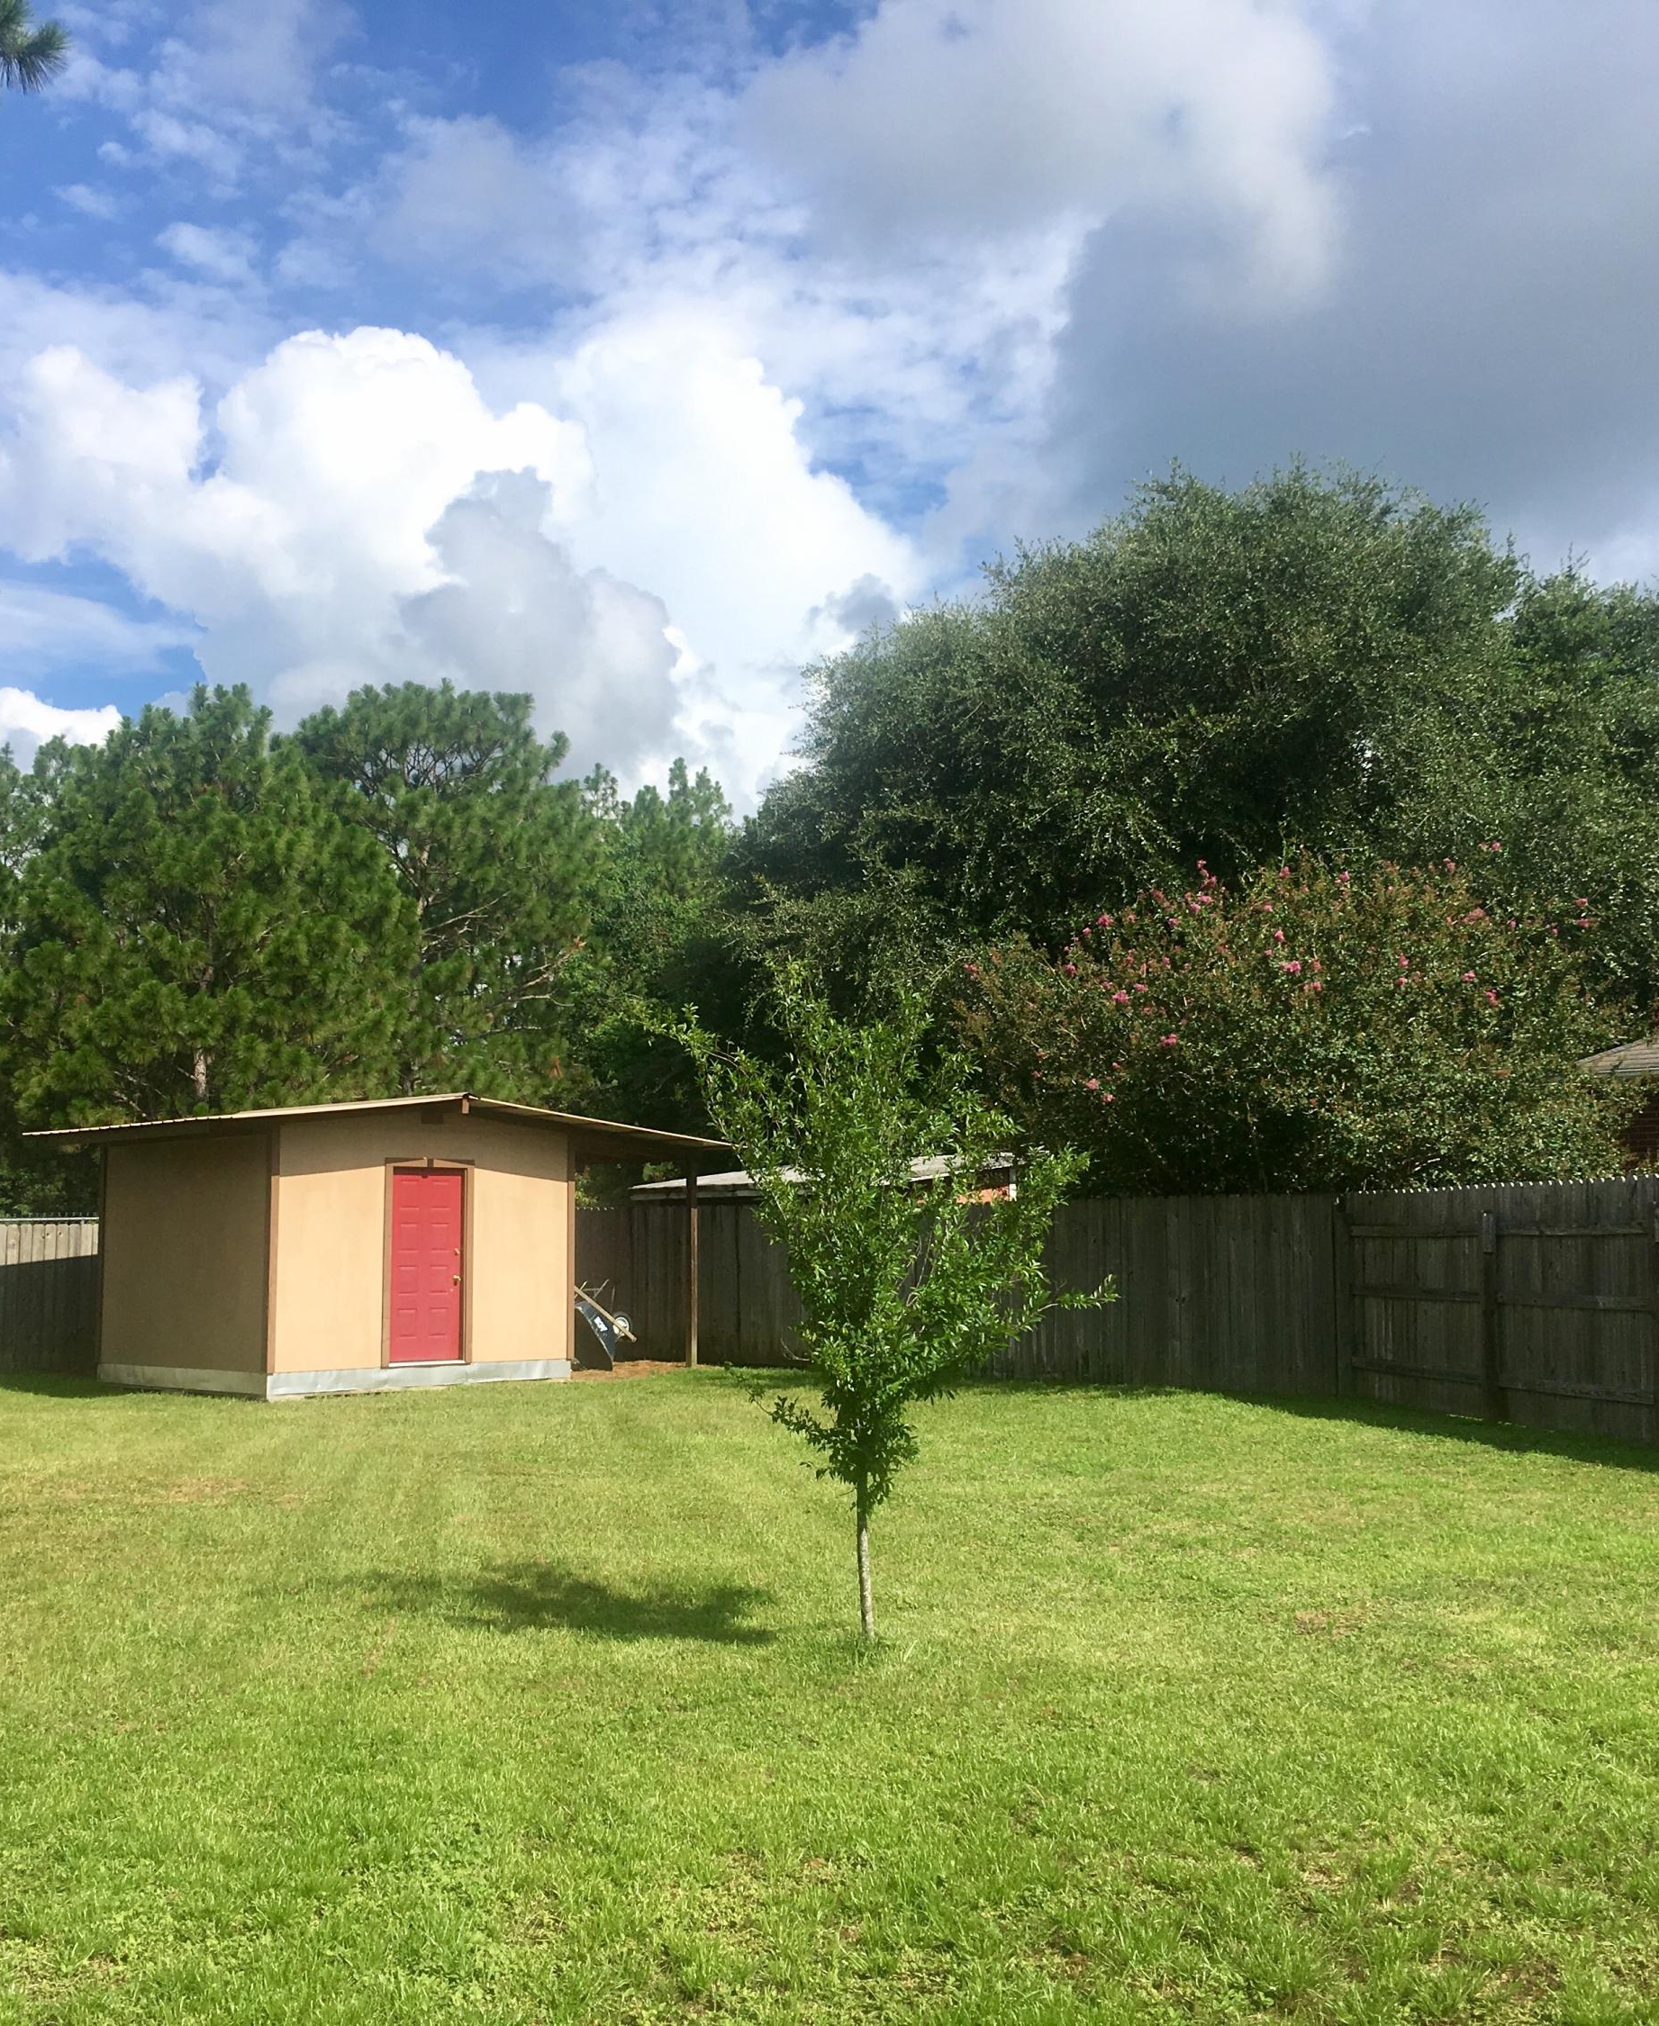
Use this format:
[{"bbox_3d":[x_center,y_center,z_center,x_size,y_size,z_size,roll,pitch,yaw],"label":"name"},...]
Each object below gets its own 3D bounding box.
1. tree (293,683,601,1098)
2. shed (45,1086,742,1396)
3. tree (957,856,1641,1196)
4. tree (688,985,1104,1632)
[{"bbox_3d":[-8.287,-0.389,48.284,6.856,13.581,6.600,1,-6,-10],"label":"tree"},{"bbox_3d":[-5.042,2.604,25.520,6.220,3.059,4.870,5,-8,-43],"label":"shed"},{"bbox_3d":[5.100,1.103,24.207,7.498,5.636,6.600,-2,-6,12],"label":"tree"},{"bbox_3d":[0.247,1.113,8.682,1.652,2.591,1.600,-1,-6,2],"label":"tree"}]

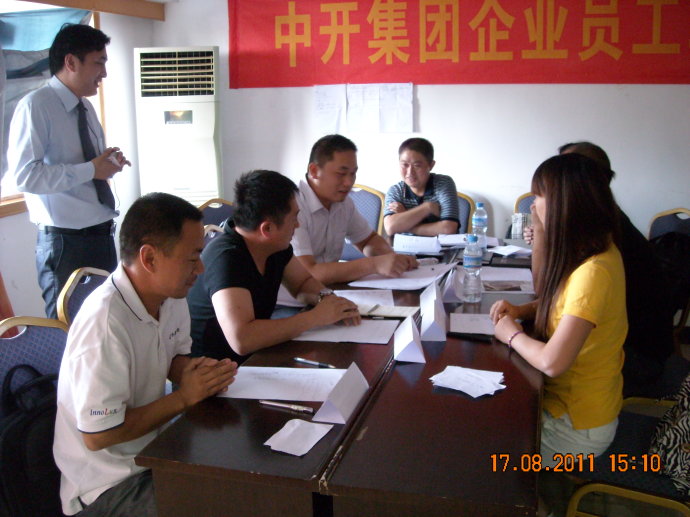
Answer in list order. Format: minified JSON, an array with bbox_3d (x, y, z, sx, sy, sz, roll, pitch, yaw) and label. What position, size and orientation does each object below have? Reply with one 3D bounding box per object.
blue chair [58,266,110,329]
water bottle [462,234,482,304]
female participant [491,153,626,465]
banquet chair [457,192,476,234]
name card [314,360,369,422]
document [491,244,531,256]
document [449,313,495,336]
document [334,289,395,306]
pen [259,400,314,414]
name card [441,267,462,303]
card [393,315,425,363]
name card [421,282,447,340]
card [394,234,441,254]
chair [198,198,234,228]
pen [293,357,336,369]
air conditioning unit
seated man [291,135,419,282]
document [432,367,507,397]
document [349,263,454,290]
[{"bbox_3d":[-0.594,0.484,2.374,0.530,0.930,0.440,2,14,11],"label":"blue chair"},{"bbox_3d":[0.458,0.035,2.491,0.066,0.235,0.066,-1,12,0],"label":"water bottle"},{"bbox_3d":[0.553,0.312,2.217,0.620,1.288,0.460,3,13,14],"label":"female participant"},{"bbox_3d":[0.504,0.121,3.845,0.440,0.930,0.560,2,13,10],"label":"banquet chair"},{"bbox_3d":[-0.006,0.320,1.691,0.079,0.064,0.210,4,15,17],"label":"name card"},{"bbox_3d":[0.771,-0.034,3.189,0.260,0.025,0.220,3,14,16],"label":"document"},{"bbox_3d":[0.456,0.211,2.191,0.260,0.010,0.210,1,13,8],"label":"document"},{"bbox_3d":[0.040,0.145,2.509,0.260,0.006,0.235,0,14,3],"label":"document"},{"bbox_3d":[-0.141,0.354,1.671,0.142,0.012,0.012,4,15,20],"label":"pen"},{"bbox_3d":[0.404,0.100,2.552,0.076,0.064,0.220,2,14,12],"label":"name card"},{"bbox_3d":[0.193,0.232,2.028,0.092,0.064,0.217,0,13,7],"label":"card"},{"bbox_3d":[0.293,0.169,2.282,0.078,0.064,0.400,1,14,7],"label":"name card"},{"bbox_3d":[0.341,-0.070,3.424,0.230,0.035,0.290,-1,12,0],"label":"card"},{"bbox_3d":[-0.468,0.164,3.678,0.560,0.930,0.440,8,16,33],"label":"chair"},{"bbox_3d":[-0.085,0.289,1.922,0.142,0.011,0.012,6,15,32],"label":"pen"},{"bbox_3d":[-1.081,-0.490,4.802,0.520,1.819,0.320,-2,12,-3],"label":"air conditioning unit"},{"bbox_3d":[-0.021,0.151,2.896,0.680,1.310,0.540,6,16,27],"label":"seated man"},{"bbox_3d":[0.326,0.307,1.786,0.175,0.010,0.160,2,13,12],"label":"document"},{"bbox_3d":[0.223,0.071,2.746,0.330,0.040,0.360,3,14,16],"label":"document"}]

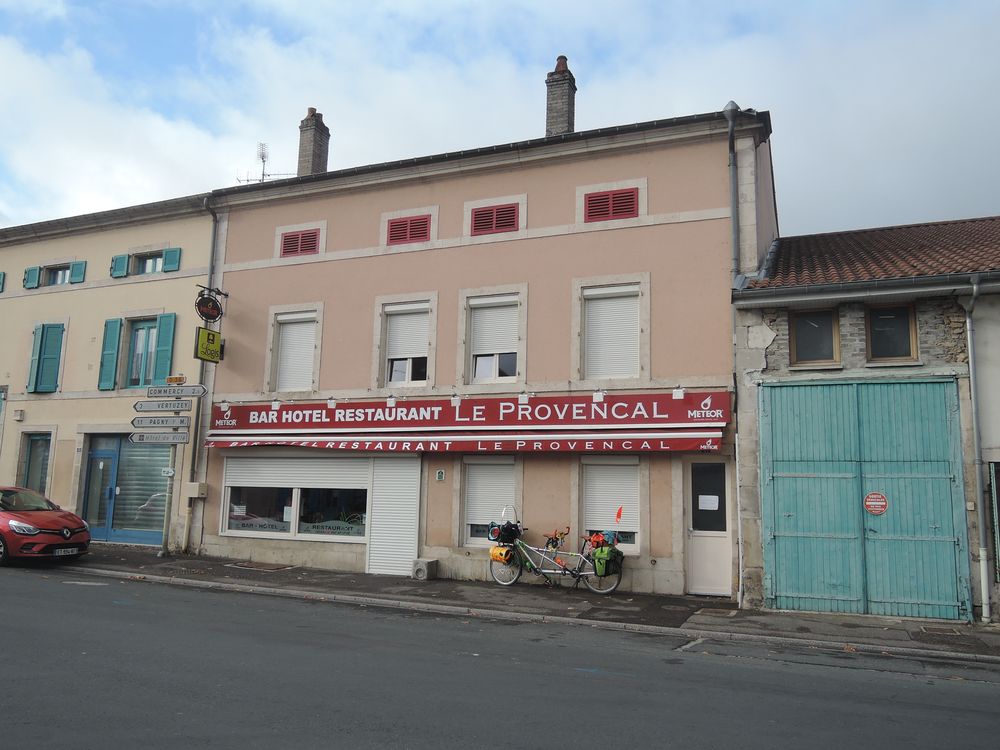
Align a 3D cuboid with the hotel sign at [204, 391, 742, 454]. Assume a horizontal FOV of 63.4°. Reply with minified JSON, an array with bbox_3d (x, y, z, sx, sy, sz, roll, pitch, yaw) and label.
[{"bbox_3d":[-1.264,0.981,15.596,11.050,1.040,0.420,-2,-10,22],"label":"hotel sign"}]

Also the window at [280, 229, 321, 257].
[{"bbox_3d":[-4.381,-2.894,17.834,1.001,0.560,0.070,-2,-10,22],"label":"window"}]

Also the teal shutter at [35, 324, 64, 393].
[{"bbox_3d":[-11.212,-0.449,20.140,0.530,1.740,0.060,1,-9,4],"label":"teal shutter"}]

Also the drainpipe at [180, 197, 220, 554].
[{"bbox_3d":[-6.615,-0.092,17.925,0.140,7.845,0.280,-2,-10,23],"label":"drainpipe"}]

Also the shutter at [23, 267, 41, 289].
[{"bbox_3d":[-11.882,-2.480,20.554,0.510,0.540,0.050,-3,-9,24],"label":"shutter"}]

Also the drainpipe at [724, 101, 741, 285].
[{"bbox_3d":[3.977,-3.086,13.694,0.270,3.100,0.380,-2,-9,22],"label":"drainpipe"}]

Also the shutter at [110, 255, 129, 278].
[{"bbox_3d":[-9.073,-2.604,19.322,0.510,0.540,0.050,-3,-9,24],"label":"shutter"}]

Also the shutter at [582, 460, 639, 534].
[{"bbox_3d":[1.998,2.144,14.450,1.025,1.329,0.120,-2,-10,22],"label":"shutter"}]

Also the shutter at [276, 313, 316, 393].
[{"bbox_3d":[-4.450,-0.486,17.661,1.028,1.702,0.100,-2,-10,22],"label":"shutter"}]

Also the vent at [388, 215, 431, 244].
[{"bbox_3d":[-1.866,-2.966,16.619,1.001,0.559,0.100,-2,-10,23],"label":"vent"}]

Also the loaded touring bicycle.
[{"bbox_3d":[0.945,2.990,14.069,2.480,1.440,0.650,-4,-10,29],"label":"loaded touring bicycle"}]

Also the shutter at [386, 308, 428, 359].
[{"bbox_3d":[-1.848,-0.848,16.229,1.000,1.040,0.130,-2,-9,22],"label":"shutter"}]

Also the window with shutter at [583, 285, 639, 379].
[{"bbox_3d":[2.039,-0.766,14.597,1.040,1.660,0.130,-2,-9,22],"label":"window with shutter"}]

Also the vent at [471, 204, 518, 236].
[{"bbox_3d":[-0.084,-3.065,16.061,1.005,0.546,0.070,-2,-10,22],"label":"vent"}]

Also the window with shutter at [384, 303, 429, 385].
[{"bbox_3d":[-1.865,-0.610,16.367,1.049,1.654,0.190,-2,-10,23],"label":"window with shutter"}]

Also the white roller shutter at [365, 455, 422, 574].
[{"bbox_3d":[-2.101,2.786,15.973,1.066,2.260,0.100,-2,-10,22],"label":"white roller shutter"}]

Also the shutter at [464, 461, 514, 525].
[{"bbox_3d":[-0.162,2.180,15.037,1.030,1.190,0.130,-2,-9,22],"label":"shutter"}]

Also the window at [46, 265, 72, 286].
[{"bbox_3d":[-11.291,-2.549,20.712,0.874,0.561,0.160,-2,-10,23],"label":"window"}]

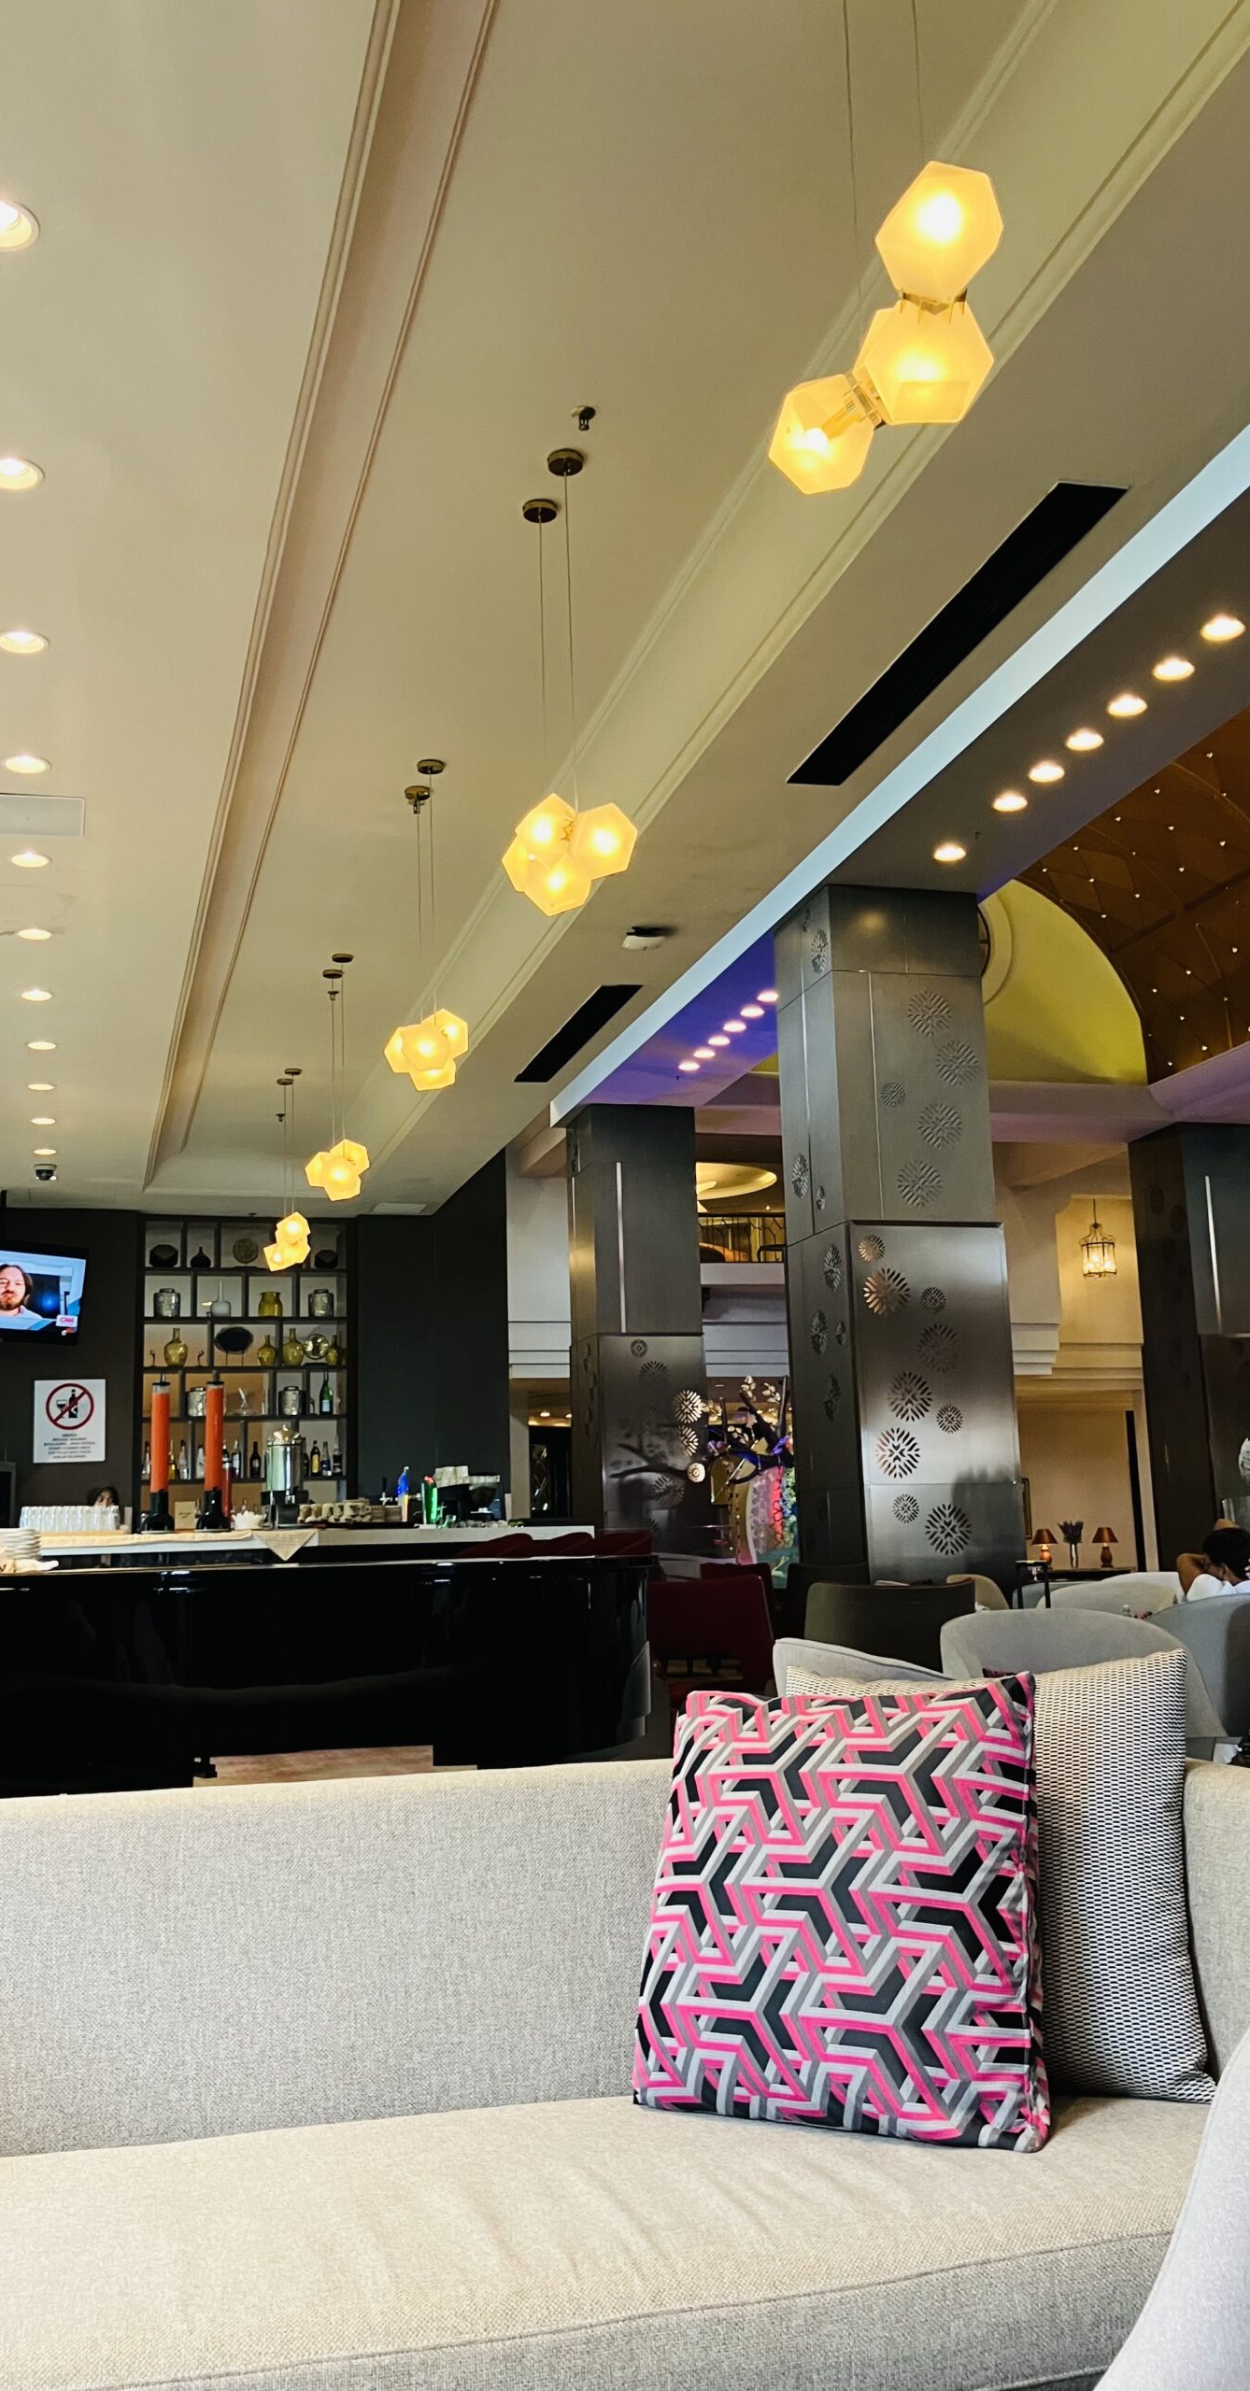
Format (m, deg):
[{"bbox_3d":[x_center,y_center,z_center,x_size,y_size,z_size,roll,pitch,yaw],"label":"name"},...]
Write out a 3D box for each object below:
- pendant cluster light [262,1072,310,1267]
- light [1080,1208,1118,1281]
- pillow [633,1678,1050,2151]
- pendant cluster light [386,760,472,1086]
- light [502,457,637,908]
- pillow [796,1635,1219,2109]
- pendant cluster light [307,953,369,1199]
[{"bbox_3d":[-2.376,-0.175,13.678,0.380,1.391,0.450,1,-11,-16],"label":"pendant cluster light"},{"bbox_3d":[4.179,0.453,17.037,0.330,0.600,0.330,1,-11,-16],"label":"light"},{"bbox_3d":[0.234,0.768,2.123,0.465,0.465,0.150,-12,-33,33],"label":"pillow"},{"bbox_3d":[-0.870,-1.173,8.484,0.390,1.426,0.450,1,-11,-16],"label":"pendant cluster light"},{"bbox_3d":[-0.199,-1.613,6.139,0.430,1.460,0.450,1,-11,-16],"label":"light"},{"bbox_3d":[0.412,0.774,2.225,0.480,0.480,0.150,-8,-29,21],"label":"pillow"},{"bbox_3d":[-1.650,-0.671,11.131,0.390,1.395,0.450,1,-11,-16],"label":"pendant cluster light"}]

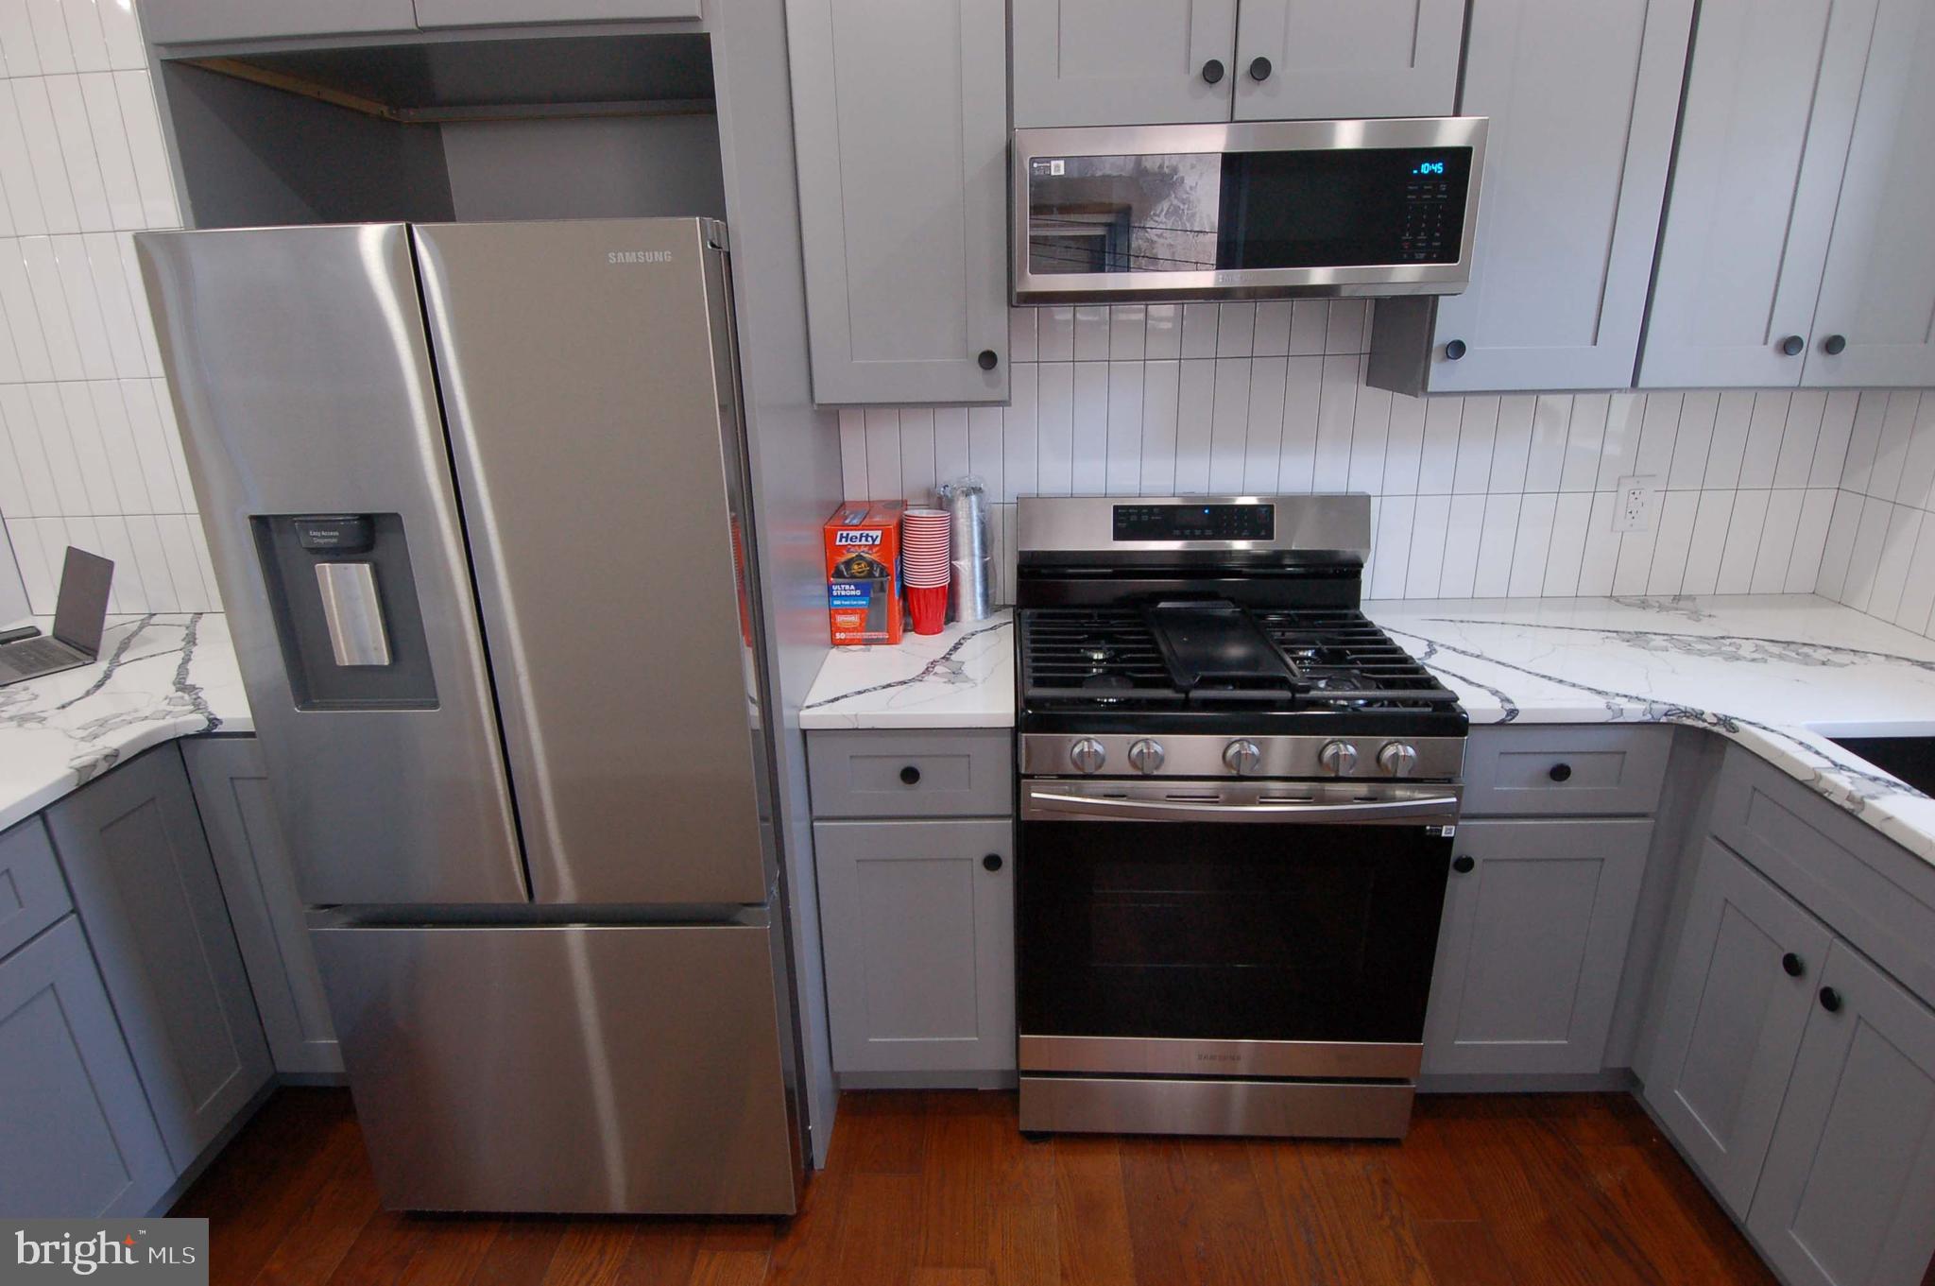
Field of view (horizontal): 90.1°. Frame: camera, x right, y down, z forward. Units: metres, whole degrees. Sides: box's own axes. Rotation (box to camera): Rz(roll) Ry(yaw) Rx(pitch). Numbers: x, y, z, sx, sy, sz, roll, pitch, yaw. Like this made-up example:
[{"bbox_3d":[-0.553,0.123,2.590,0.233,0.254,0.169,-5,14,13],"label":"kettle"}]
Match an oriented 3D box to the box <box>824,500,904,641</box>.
[{"bbox_3d":[-0.210,-0.157,2.109,0.142,0.251,0.275,0,18,2],"label":"box"}]

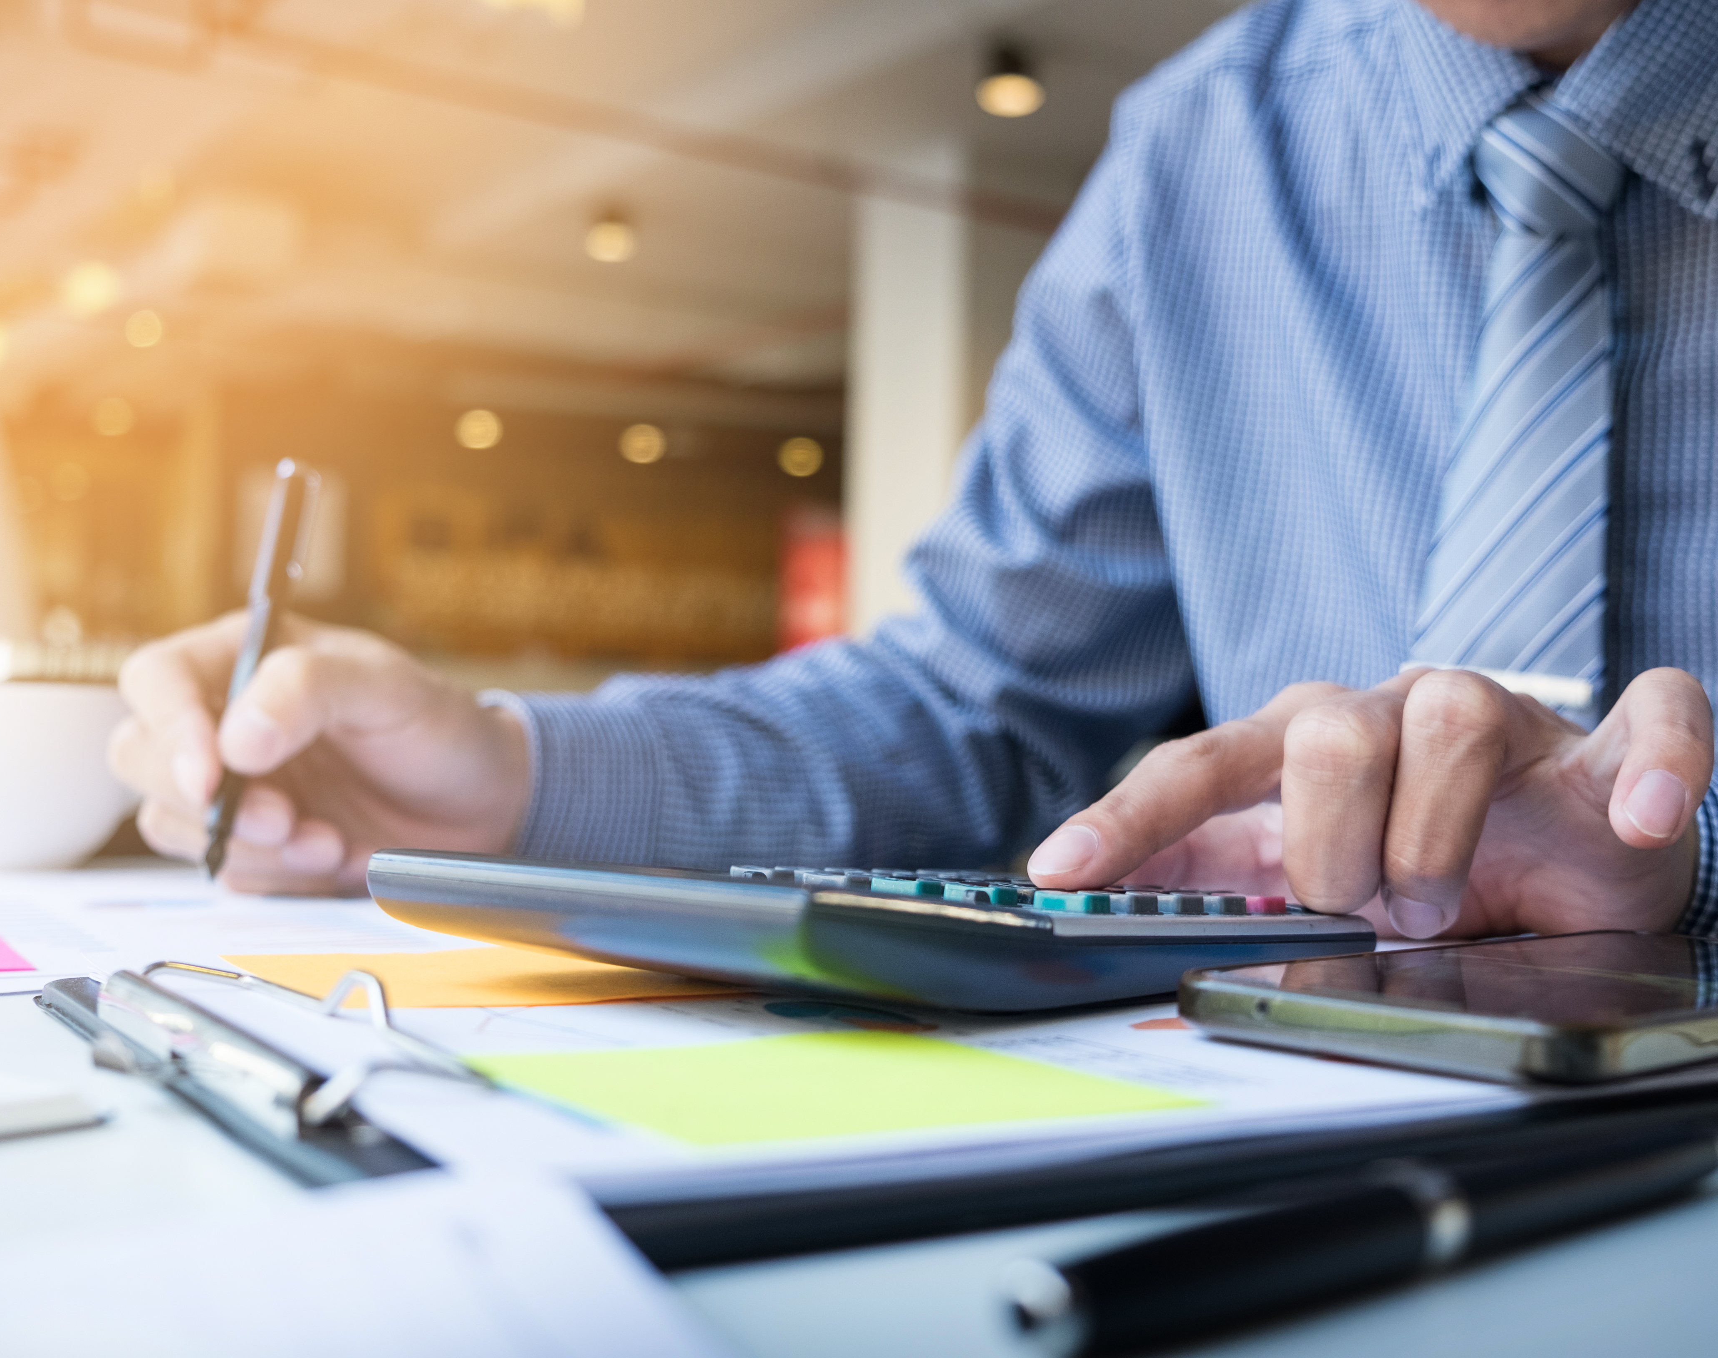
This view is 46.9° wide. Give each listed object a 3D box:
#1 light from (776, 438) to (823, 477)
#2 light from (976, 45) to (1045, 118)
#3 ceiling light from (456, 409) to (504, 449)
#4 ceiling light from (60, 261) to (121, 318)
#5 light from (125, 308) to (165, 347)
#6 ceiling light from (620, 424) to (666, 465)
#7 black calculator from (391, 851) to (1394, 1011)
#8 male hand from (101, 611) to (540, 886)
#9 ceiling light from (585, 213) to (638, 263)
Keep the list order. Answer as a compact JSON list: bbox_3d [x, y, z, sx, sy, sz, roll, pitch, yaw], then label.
[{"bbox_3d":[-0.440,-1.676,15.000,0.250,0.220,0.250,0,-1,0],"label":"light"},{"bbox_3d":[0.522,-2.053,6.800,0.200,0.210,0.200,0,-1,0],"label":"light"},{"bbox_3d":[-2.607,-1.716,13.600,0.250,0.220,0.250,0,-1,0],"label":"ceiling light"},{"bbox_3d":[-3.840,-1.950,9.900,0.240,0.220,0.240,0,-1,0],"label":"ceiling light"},{"bbox_3d":[-3.970,-1.945,11.000,0.190,0.180,0.190,0,-1,0],"label":"light"},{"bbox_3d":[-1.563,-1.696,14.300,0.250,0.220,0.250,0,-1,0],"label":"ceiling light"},{"bbox_3d":[0.007,0.046,0.414,0.173,0.026,0.130,1,-1,-45],"label":"black calculator"},{"bbox_3d":[-0.164,0.023,0.600,0.127,0.083,0.095,0,-1,-18],"label":"male hand"},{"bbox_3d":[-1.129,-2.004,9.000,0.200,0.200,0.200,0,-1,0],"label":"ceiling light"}]

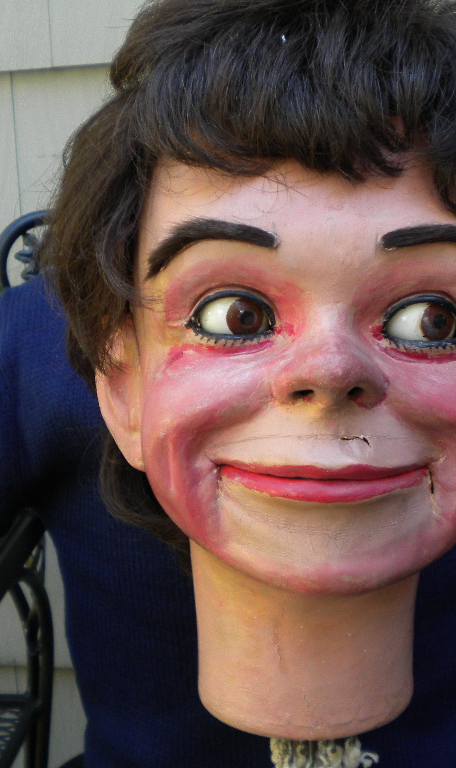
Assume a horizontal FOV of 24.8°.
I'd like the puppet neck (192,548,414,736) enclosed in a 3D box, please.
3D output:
[{"bbox_3d":[0.029,0.082,0.383,0.084,0.066,0.082,-1,10,-3],"label":"puppet neck"}]

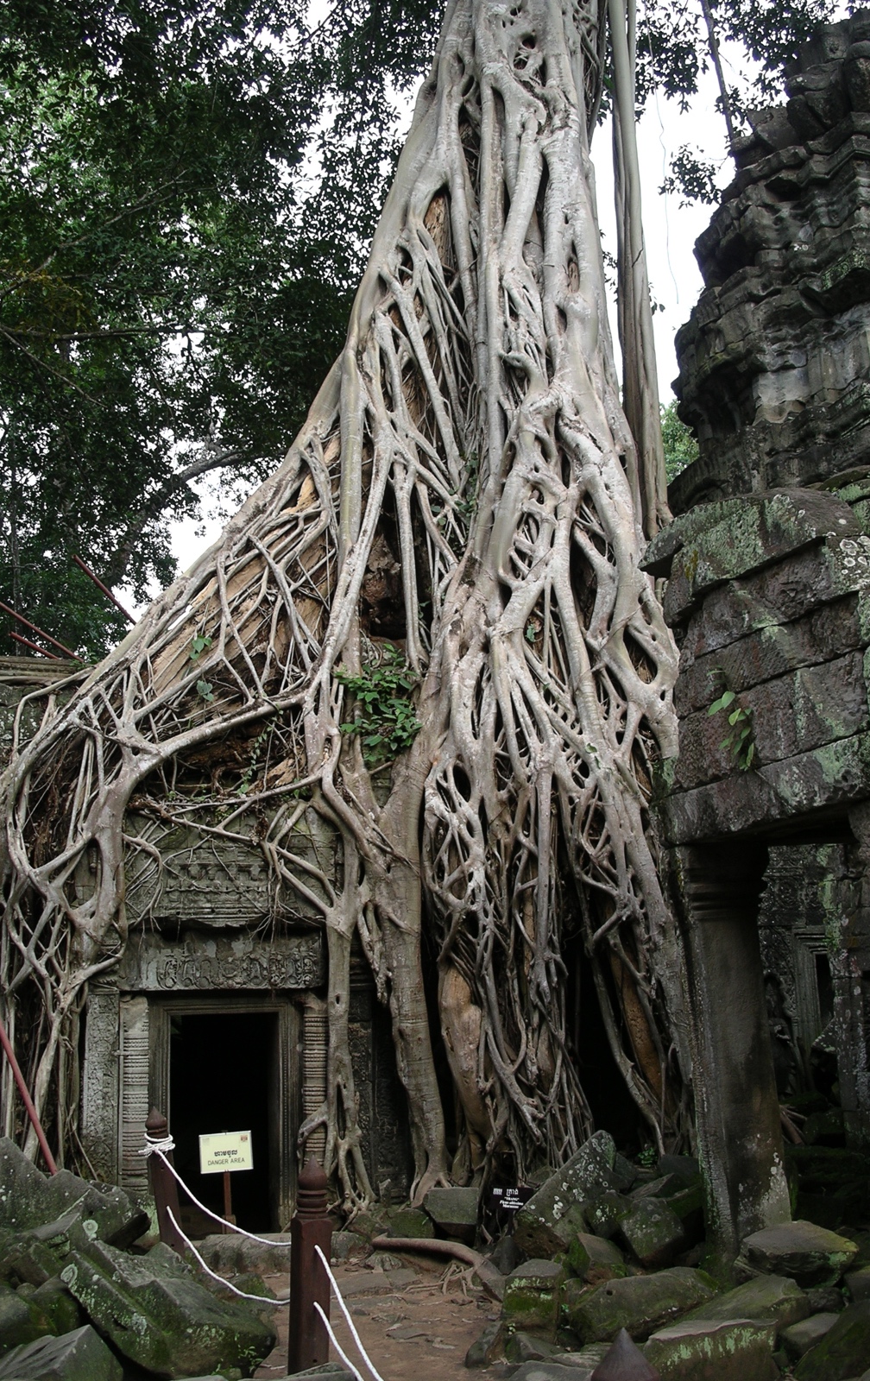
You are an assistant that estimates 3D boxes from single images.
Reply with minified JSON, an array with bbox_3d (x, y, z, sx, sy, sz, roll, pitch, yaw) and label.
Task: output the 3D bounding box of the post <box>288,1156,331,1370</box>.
[{"bbox_3d":[-0.582,2.678,6.838,0.148,0.990,0.148,3,-13,-18],"label":"post"}]

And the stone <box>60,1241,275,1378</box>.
[{"bbox_3d":[-1.302,3.023,7.200,0.800,0.500,0.720,5,-14,-24],"label":"stone"}]

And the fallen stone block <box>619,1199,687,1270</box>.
[{"bbox_3d":[1.296,3.238,8.800,0.330,0.360,0.300,4,-13,-20],"label":"fallen stone block"}]

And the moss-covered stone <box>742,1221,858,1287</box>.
[{"bbox_3d":[1.992,3.068,8.050,0.570,0.280,0.460,0,-12,0],"label":"moss-covered stone"}]

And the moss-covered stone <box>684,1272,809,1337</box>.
[{"bbox_3d":[1.544,3.054,7.323,0.570,0.240,0.420,-4,-2,15],"label":"moss-covered stone"}]

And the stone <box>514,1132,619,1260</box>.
[{"bbox_3d":[0.940,3.426,10.007,0.340,0.260,0.800,24,50,40],"label":"stone"}]

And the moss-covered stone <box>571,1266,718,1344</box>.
[{"bbox_3d":[1.082,3.167,7.608,0.660,0.280,0.380,3,2,-20],"label":"moss-covered stone"}]

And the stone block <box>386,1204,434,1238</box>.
[{"bbox_3d":[-0.171,3.744,10.400,0.310,0.210,0.270,0,-12,0],"label":"stone block"}]

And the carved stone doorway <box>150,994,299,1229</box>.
[{"bbox_3d":[-1.666,3.345,11.721,1.160,1.800,0.400,1,-12,-11],"label":"carved stone doorway"}]

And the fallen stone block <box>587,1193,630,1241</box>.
[{"bbox_3d":[1.155,3.494,9.787,0.270,0.310,0.300,3,-13,-20],"label":"fallen stone block"}]

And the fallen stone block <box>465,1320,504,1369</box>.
[{"bbox_3d":[0.239,3.192,7.200,0.130,0.170,0.290,-4,-13,15],"label":"fallen stone block"}]

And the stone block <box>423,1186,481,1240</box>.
[{"bbox_3d":[0.123,3.857,10.891,0.400,0.380,0.340,-3,-12,8],"label":"stone block"}]

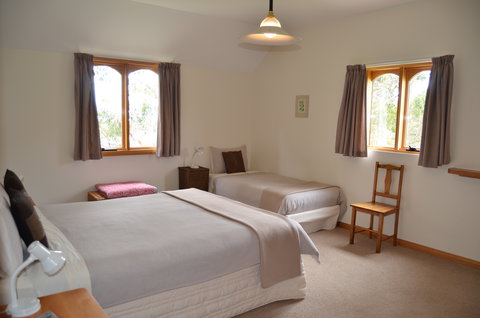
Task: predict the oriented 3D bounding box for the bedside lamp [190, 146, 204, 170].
[{"bbox_3d":[-0.632,-0.025,5.319,0.200,0.310,0.120,0,7,-9],"label":"bedside lamp"}]

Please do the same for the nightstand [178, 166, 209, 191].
[{"bbox_3d":[-0.691,0.457,5.329,0.367,0.653,0.338,-4,8,-37],"label":"nightstand"}]

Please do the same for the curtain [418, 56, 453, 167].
[{"bbox_3d":[1.981,-0.464,3.618,0.100,1.107,0.268,-4,8,-37],"label":"curtain"}]

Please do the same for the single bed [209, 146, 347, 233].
[{"bbox_3d":[0.373,0.378,5.114,0.980,0.902,1.974,-4,8,-37],"label":"single bed"}]

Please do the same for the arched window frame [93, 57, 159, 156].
[{"bbox_3d":[-1.492,-0.675,4.813,1.029,1.269,0.100,-4,8,-37],"label":"arched window frame"}]

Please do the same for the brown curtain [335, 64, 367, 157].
[{"bbox_3d":[1.377,-0.589,4.407,0.100,1.093,0.395,-4,8,-37],"label":"brown curtain"}]

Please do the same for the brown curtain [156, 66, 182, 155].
[{"bbox_3d":[-1.003,-0.683,5.084,0.360,1.297,0.100,-4,8,-37],"label":"brown curtain"}]

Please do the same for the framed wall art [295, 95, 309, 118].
[{"bbox_3d":[0.883,-0.745,5.135,0.025,0.316,0.251,-4,8,-37],"label":"framed wall art"}]

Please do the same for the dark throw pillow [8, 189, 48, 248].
[{"bbox_3d":[-1.188,0.330,2.020,0.140,0.390,0.400,-27,20,-28],"label":"dark throw pillow"}]

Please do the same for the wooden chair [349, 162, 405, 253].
[{"bbox_3d":[1.529,0.524,4.005,0.416,0.914,0.402,-4,8,-37],"label":"wooden chair"}]

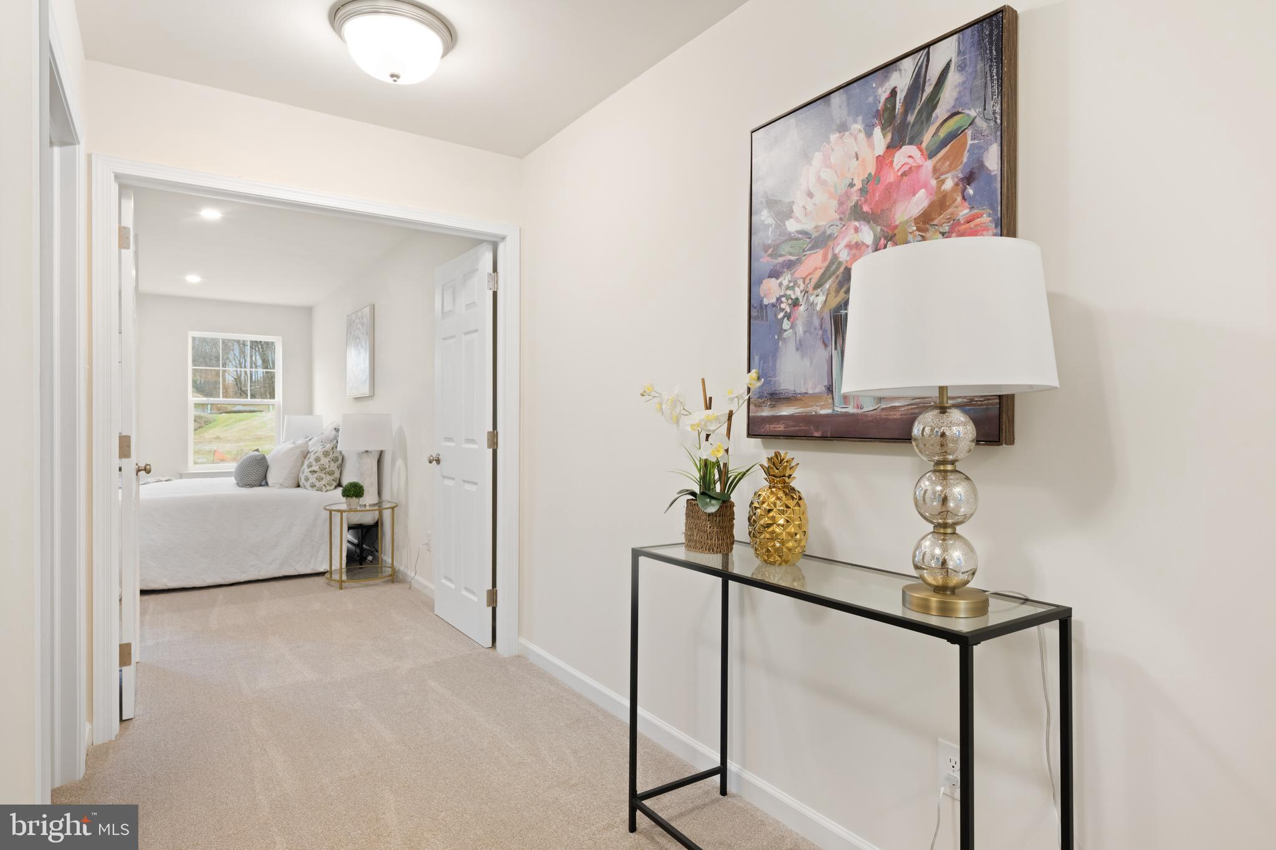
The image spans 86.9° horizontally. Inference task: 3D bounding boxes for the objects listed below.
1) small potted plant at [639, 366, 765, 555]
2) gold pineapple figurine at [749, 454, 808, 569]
[{"bbox_3d":[0.184,0.104,1.852,0.240,0.480,0.330,0,0,-36],"label":"small potted plant"},{"bbox_3d":[0.353,0.208,1.691,0.150,0.272,0.150,0,0,0],"label":"gold pineapple figurine"}]

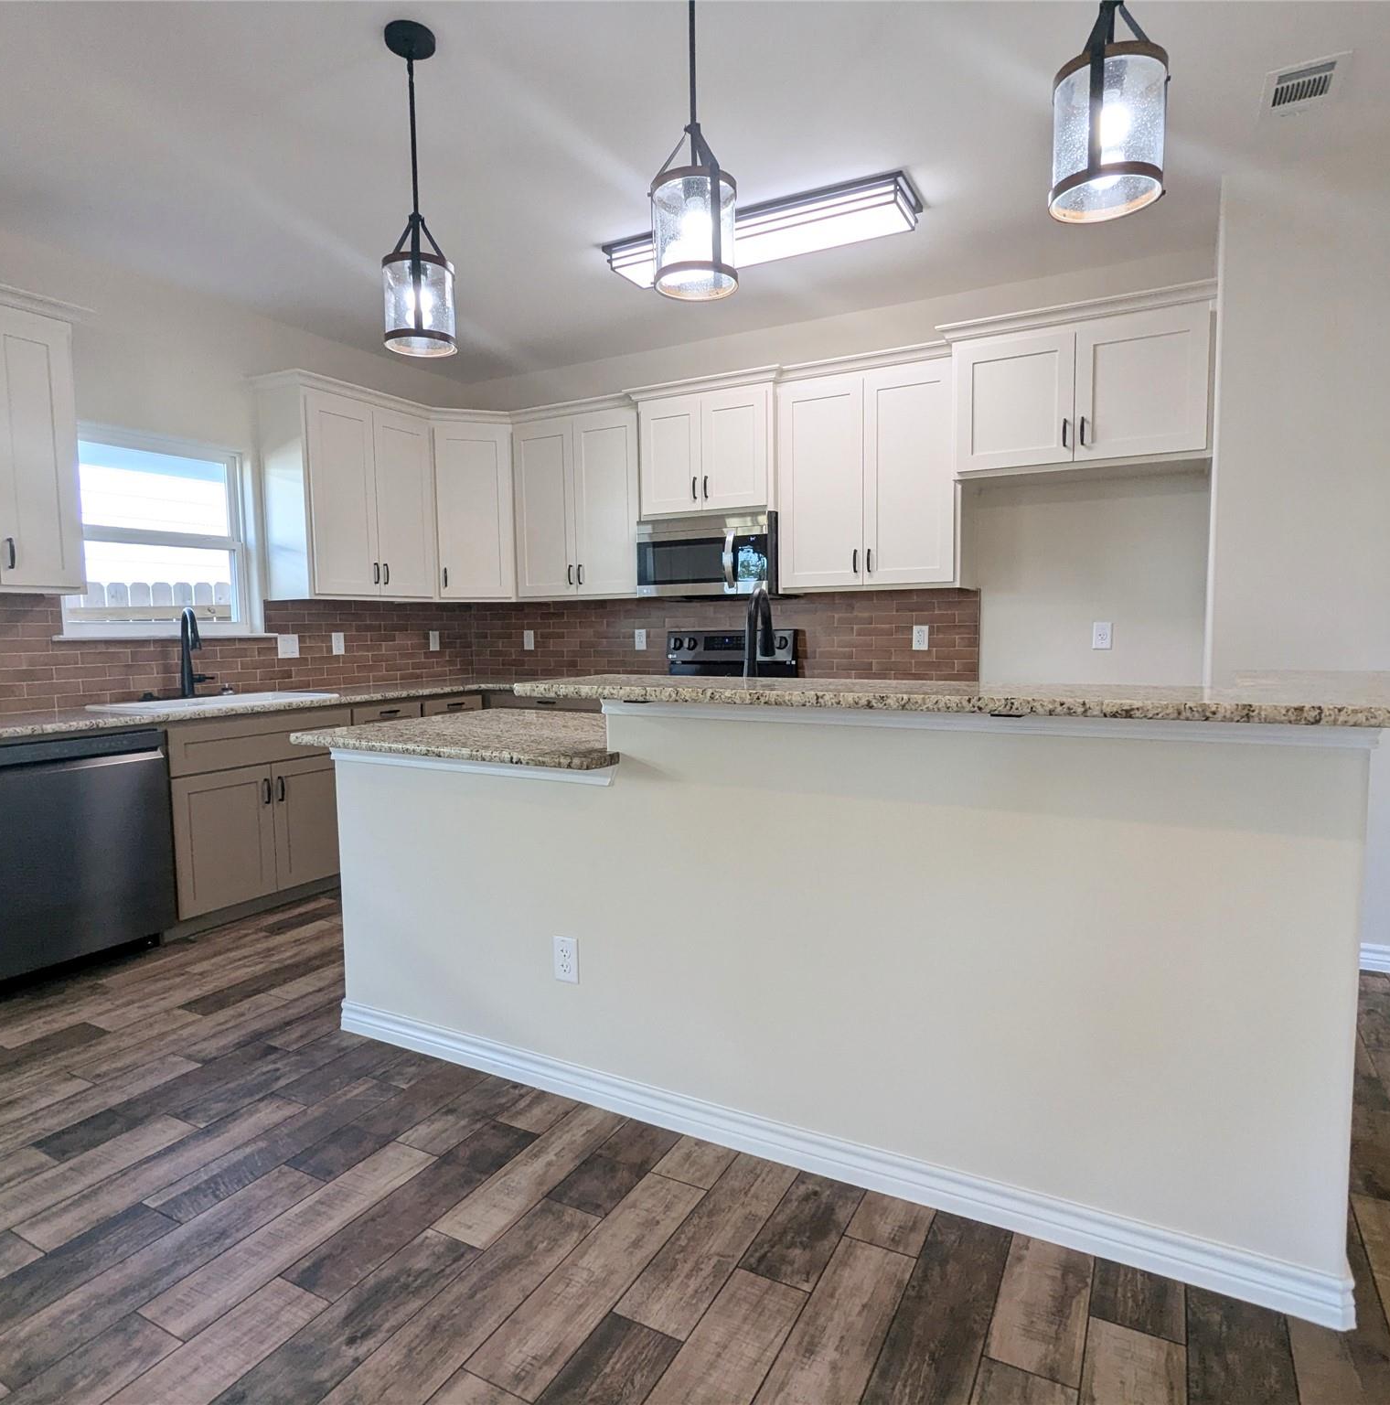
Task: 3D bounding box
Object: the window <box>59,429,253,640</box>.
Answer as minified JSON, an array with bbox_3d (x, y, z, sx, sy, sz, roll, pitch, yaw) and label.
[{"bbox_3d":[-2.412,-0.742,3.913,0.110,0.875,0.902,2,6,28],"label":"window"}]

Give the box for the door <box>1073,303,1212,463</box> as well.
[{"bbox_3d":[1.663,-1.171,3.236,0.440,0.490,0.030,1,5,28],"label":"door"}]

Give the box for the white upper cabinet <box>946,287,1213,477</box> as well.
[{"bbox_3d":[1.594,-1.256,3.599,0.939,0.620,0.384,2,6,28],"label":"white upper cabinet"}]

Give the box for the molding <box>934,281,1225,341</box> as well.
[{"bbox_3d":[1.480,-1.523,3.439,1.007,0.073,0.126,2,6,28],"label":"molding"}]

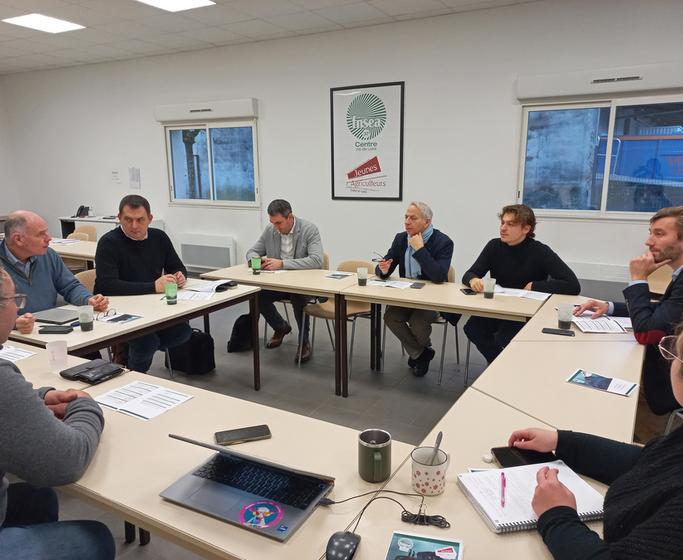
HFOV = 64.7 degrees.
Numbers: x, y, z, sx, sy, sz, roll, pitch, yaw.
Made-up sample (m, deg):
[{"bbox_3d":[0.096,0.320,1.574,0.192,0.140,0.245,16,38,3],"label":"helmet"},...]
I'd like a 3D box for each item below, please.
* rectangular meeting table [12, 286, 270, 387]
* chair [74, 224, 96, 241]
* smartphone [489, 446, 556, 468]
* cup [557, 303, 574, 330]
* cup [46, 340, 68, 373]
[{"bbox_3d":[-1.206,0.512,3.329,0.705,0.740,1.433,6,13,28],"label":"rectangular meeting table"},{"bbox_3d":[-3.350,-0.245,6.749,0.470,0.800,0.520,6,14,28],"label":"chair"},{"bbox_3d":[0.516,0.499,1.516,0.160,0.010,0.080,-1,12,-5],"label":"smartphone"},{"bbox_3d":[1.138,0.184,2.717,0.078,0.124,0.078,6,14,28],"label":"cup"},{"bbox_3d":[-1.157,0.310,2.194,0.077,0.118,0.077,0,12,0],"label":"cup"}]

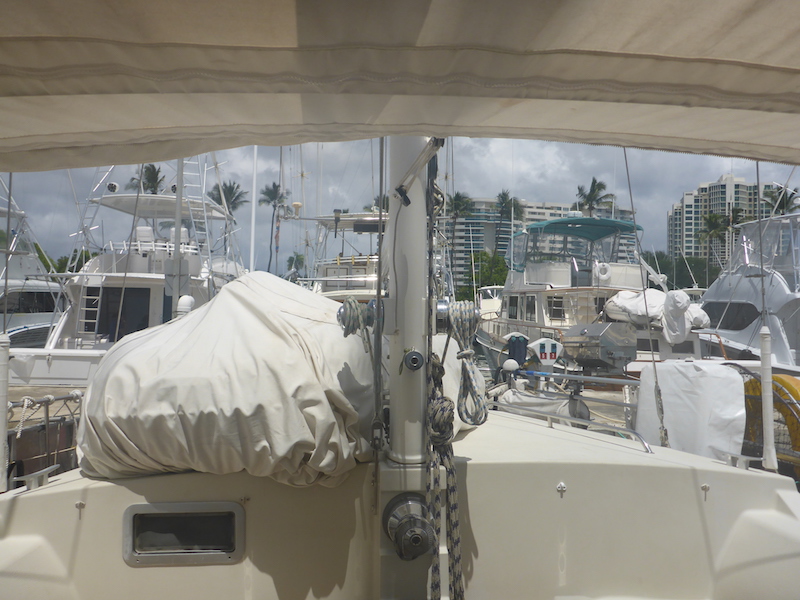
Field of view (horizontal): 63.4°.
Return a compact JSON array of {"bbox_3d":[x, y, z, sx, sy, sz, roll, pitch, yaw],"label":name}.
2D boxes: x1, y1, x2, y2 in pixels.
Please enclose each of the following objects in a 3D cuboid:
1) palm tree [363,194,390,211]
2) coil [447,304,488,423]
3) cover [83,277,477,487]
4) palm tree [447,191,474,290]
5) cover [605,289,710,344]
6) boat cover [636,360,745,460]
[{"bbox_3d":[-2.600,-7.400,95.000,5.000,16.200,5.000,0,0,0],"label":"palm tree"},{"bbox_3d":[0.210,0.200,2.020,0.125,0.400,0.110,0,0,0],"label":"coil"},{"bbox_3d":[-0.270,0.215,2.720,1.400,0.670,1.550,0,0,8],"label":"cover"},{"bbox_3d":[8.900,-7.700,95.000,4.500,16.800,4.500,0,0,0],"label":"palm tree"},{"bbox_3d":[6.570,0.420,16.500,1.650,1.300,2.900,0,0,-12],"label":"cover"},{"bbox_3d":[2.050,0.800,4.600,0.800,0.720,0.400,0,0,30],"label":"boat cover"}]

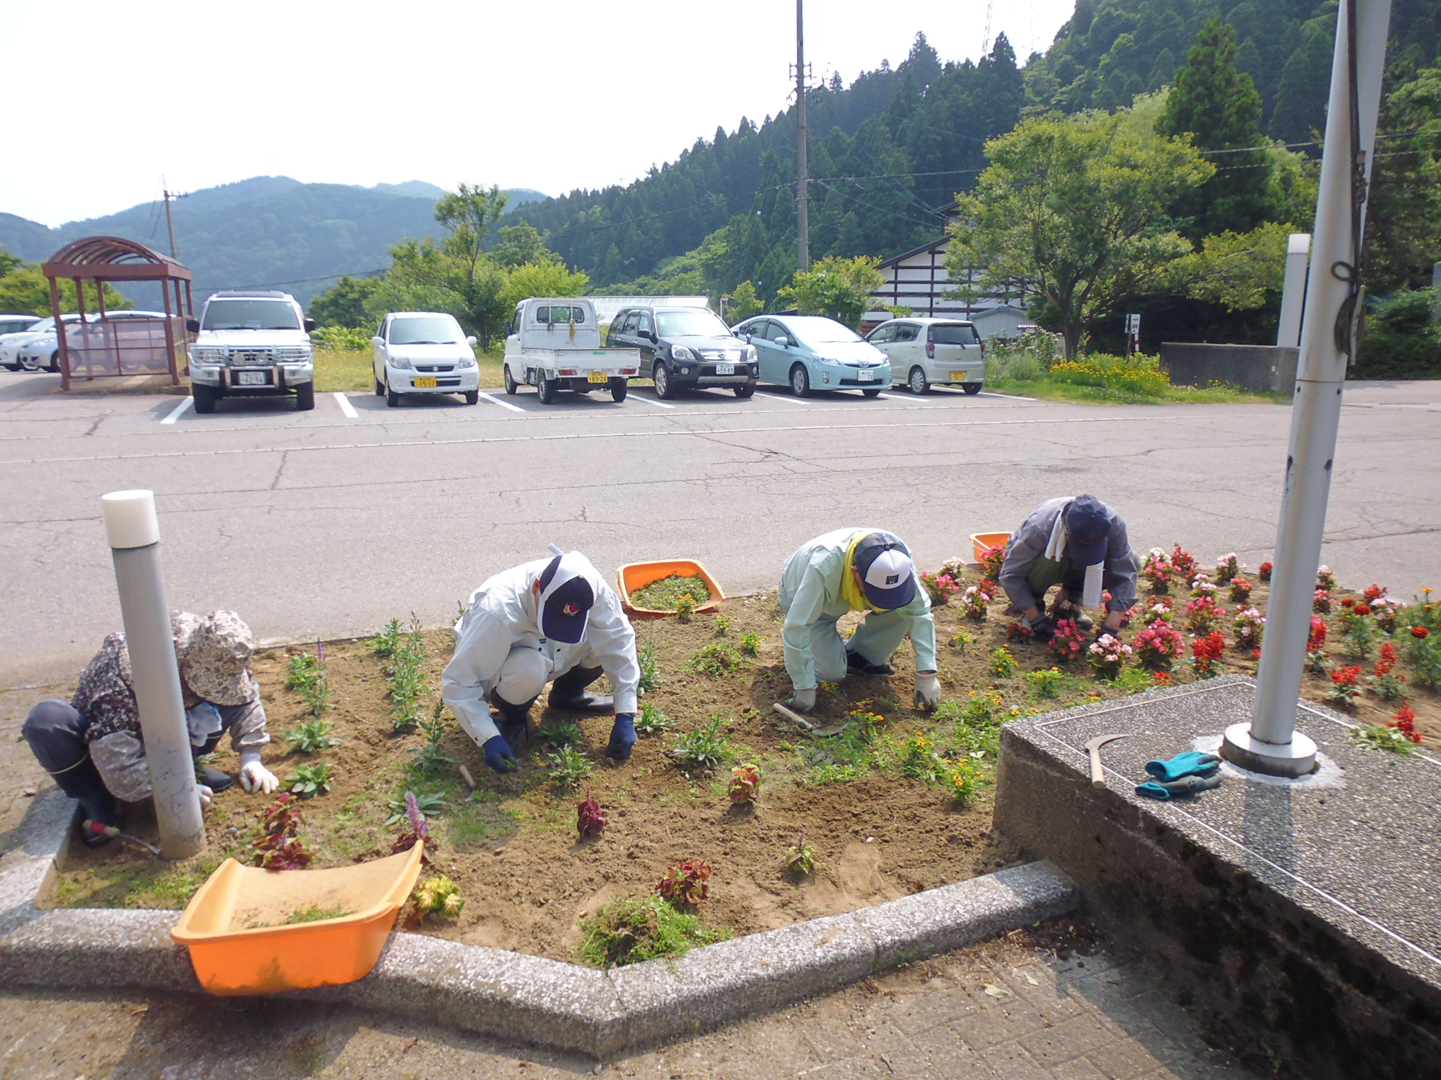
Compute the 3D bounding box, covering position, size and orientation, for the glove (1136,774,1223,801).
[{"bbox_3d":[1.229,0.648,2.672,0.235,0.045,0.085,-4,14,-18],"label":"glove"}]

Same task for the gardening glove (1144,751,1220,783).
[{"bbox_3d":[1.376,0.665,2.966,0.225,0.055,0.105,-4,14,-16],"label":"gardening glove"}]

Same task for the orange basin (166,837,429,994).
[{"bbox_3d":[-1.044,0.940,2.545,0.530,0.210,0.440,-3,13,-12],"label":"orange basin"}]

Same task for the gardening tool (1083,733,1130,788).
[{"bbox_3d":[1.114,0.618,2.840,0.125,0.028,0.345,4,14,17],"label":"gardening tool"}]

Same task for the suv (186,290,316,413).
[{"bbox_3d":[-7.860,-3.260,16.850,1.820,1.860,4.650,-5,14,-22],"label":"suv"}]

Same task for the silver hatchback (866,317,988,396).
[{"bbox_3d":[4.046,-3.949,21.209,1.475,1.500,3.395,-5,14,-23],"label":"silver hatchback"}]

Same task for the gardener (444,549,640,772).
[{"bbox_3d":[-0.691,0.378,3.868,0.680,0.760,0.780,-6,14,-24],"label":"gardener"}]

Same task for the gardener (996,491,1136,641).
[{"bbox_3d":[1.918,0.133,5.500,0.700,0.700,0.750,2,13,8],"label":"gardener"}]

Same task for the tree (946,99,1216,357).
[{"bbox_3d":[9.729,-8.024,27.173,6.700,6.800,6.200,0,13,0],"label":"tree"}]

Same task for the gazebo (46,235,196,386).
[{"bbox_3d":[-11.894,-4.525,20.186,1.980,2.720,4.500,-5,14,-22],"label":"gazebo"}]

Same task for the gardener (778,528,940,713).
[{"bbox_3d":[0.599,0.263,4.416,0.640,0.740,0.780,-7,15,-26],"label":"gardener"}]

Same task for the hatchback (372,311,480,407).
[{"bbox_3d":[-5.083,-3.167,17.115,1.490,1.530,3.395,-5,15,-23],"label":"hatchback"}]

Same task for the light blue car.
[{"bbox_3d":[1.754,-3.827,20.596,1.745,1.490,4.460,-6,14,-24],"label":"light blue car"}]

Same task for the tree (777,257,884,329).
[{"bbox_3d":[2.792,-5.739,25.358,2.650,2.900,2.600,0,13,0],"label":"tree"}]

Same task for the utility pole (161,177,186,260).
[{"bbox_3d":[-38.629,-20.137,71.188,1.600,10.400,0.400,0,13,0],"label":"utility pole"}]

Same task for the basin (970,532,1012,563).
[{"bbox_3d":[1.940,0.082,6.406,0.530,0.190,0.470,-5,14,-19],"label":"basin"}]

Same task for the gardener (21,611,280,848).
[{"bbox_3d":[-1.851,0.551,3.313,0.700,0.670,0.620,11,17,39],"label":"gardener"}]

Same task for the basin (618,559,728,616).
[{"bbox_3d":[-0.283,0.283,5.779,0.560,0.200,0.450,-5,14,-21],"label":"basin"}]

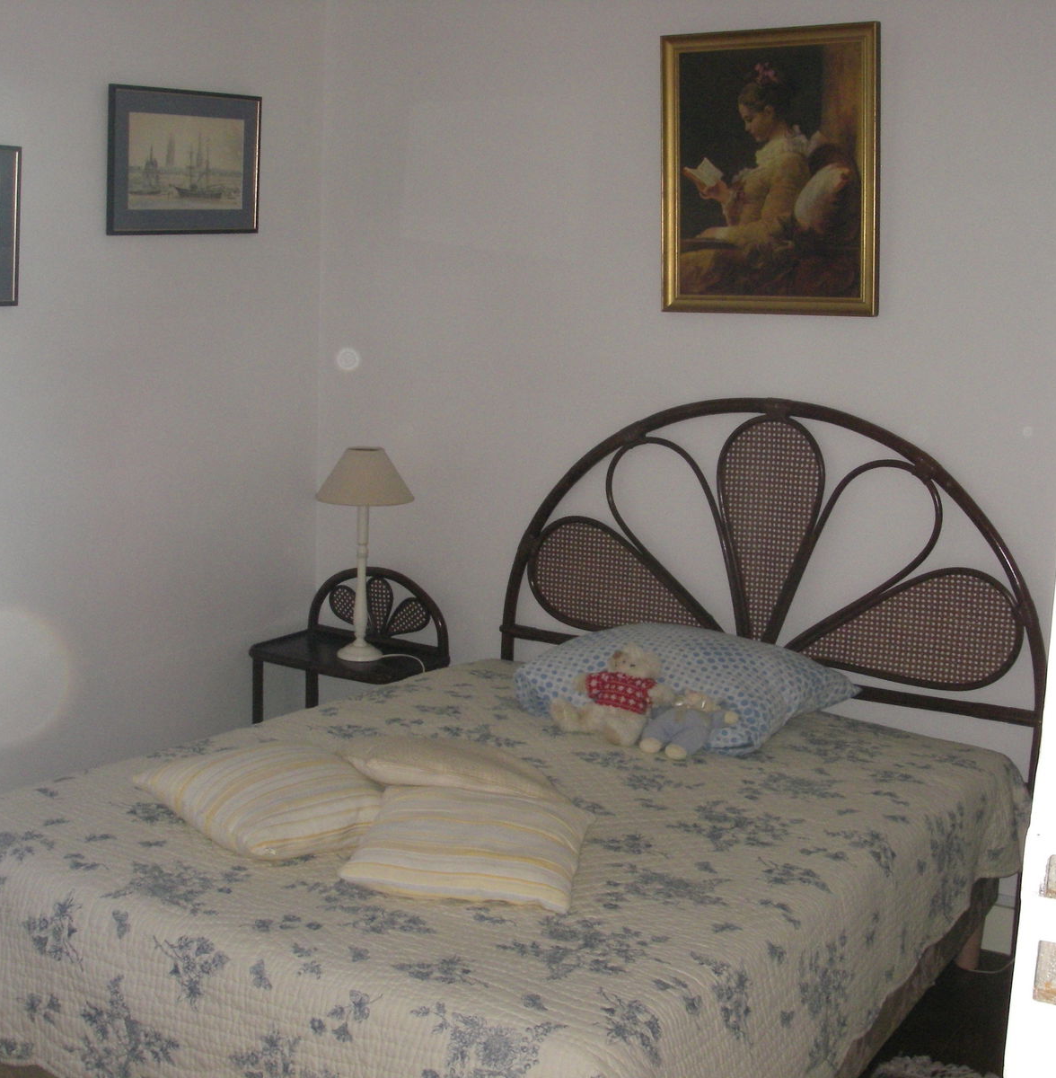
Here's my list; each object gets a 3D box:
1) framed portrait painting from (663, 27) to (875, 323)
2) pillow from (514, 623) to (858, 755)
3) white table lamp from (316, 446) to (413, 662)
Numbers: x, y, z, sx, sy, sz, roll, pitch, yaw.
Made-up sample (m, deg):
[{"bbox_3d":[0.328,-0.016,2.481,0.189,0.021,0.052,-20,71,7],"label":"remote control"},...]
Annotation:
[{"bbox_3d":[0.573,-0.874,3.788,0.557,0.665,0.040,6,15,31],"label":"framed portrait painting"},{"bbox_3d":[0.360,0.340,3.833,0.690,0.180,0.470,8,21,30],"label":"pillow"},{"bbox_3d":[-0.465,0.040,4.417,0.272,0.600,0.272,1,11,0],"label":"white table lamp"}]

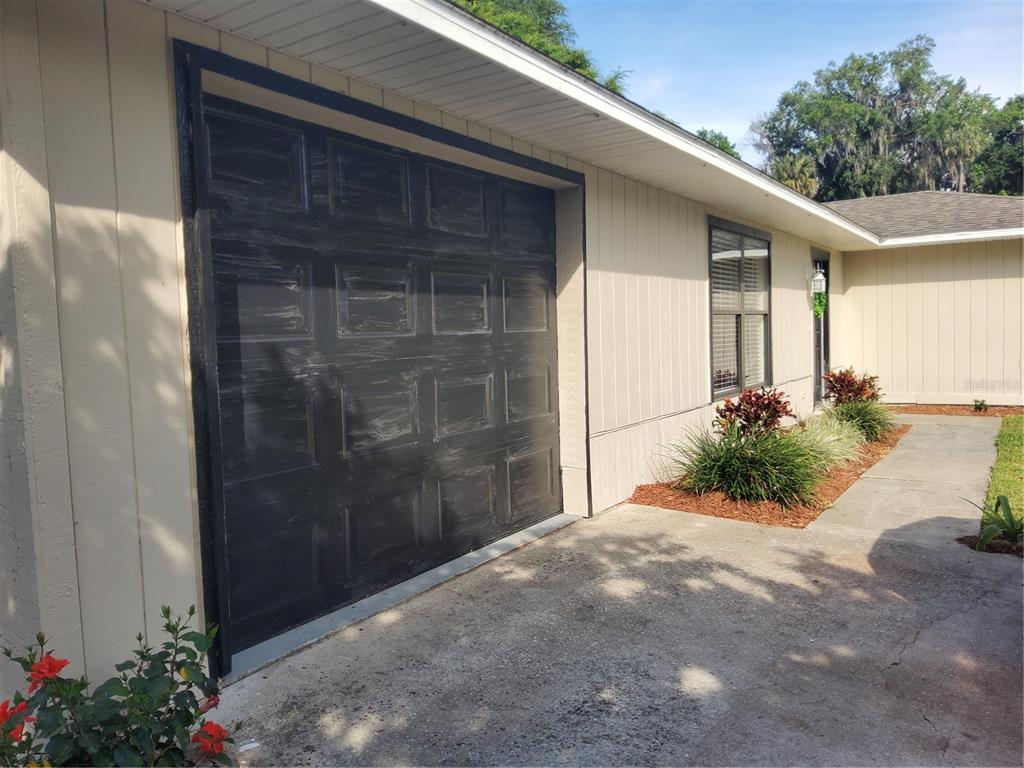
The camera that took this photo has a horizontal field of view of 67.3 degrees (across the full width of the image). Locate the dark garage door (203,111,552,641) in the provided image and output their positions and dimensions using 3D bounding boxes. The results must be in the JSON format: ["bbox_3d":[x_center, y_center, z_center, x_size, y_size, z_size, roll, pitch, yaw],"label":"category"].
[{"bbox_3d":[-0.454,-0.104,3.886,0.080,2.120,2.700,1,4,33],"label":"dark garage door"}]

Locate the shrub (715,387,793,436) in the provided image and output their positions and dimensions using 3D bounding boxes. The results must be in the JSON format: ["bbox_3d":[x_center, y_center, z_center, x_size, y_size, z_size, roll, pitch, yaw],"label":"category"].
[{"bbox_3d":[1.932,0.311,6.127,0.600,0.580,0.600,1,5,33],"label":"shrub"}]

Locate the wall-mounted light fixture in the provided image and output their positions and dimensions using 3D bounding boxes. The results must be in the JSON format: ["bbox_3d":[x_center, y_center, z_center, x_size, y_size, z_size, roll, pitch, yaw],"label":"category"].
[{"bbox_3d":[3.993,-1.347,10.064,0.230,0.370,0.180,1,5,33],"label":"wall-mounted light fixture"}]

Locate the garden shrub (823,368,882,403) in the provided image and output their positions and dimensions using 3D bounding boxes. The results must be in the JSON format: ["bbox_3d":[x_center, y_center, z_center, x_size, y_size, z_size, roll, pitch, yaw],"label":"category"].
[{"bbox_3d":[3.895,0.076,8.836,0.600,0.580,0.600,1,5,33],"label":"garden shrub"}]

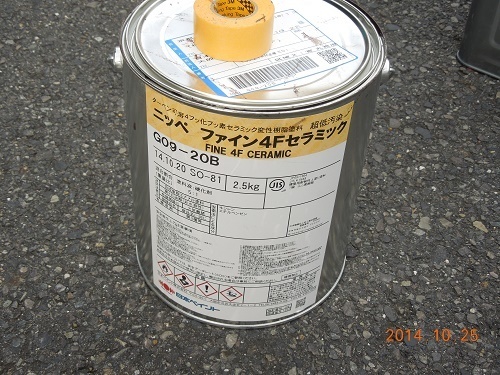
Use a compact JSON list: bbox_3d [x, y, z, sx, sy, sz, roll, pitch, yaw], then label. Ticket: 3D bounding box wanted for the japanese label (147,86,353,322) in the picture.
[{"bbox_3d":[-0.006,0.021,0.446,0.120,0.182,0.026,4,43,1],"label":"japanese label"}]

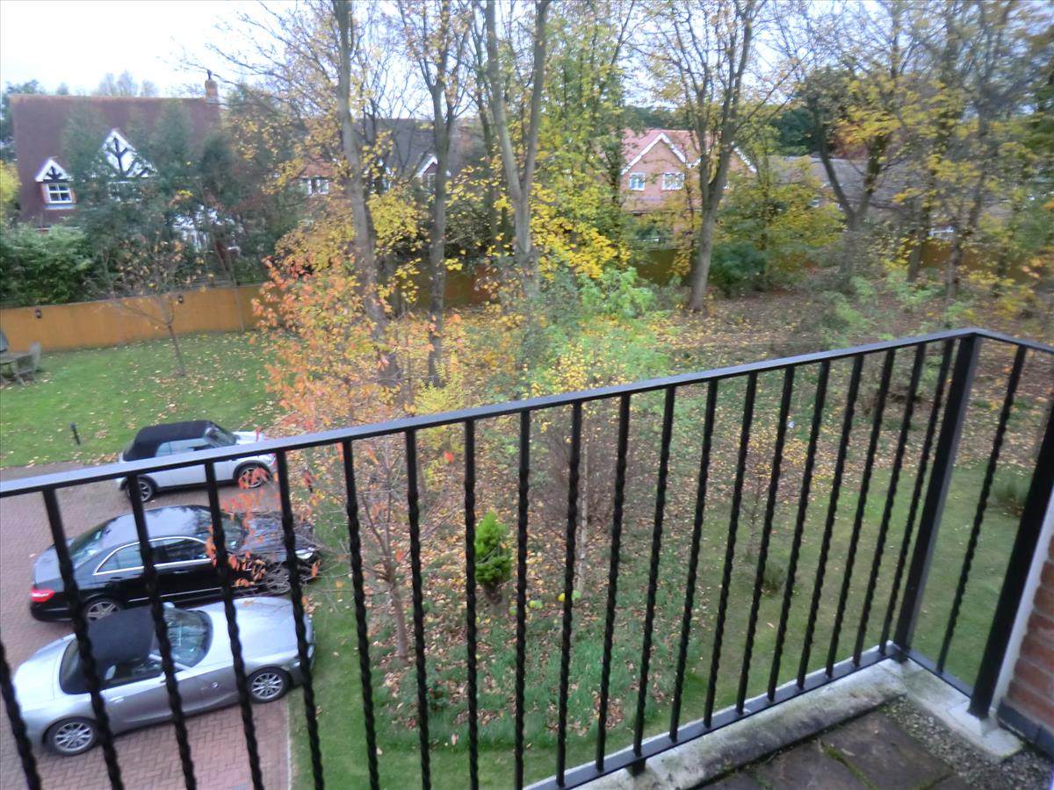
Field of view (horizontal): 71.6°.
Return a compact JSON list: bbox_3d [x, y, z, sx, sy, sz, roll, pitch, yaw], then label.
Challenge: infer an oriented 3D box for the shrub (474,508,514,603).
[{"bbox_3d":[-0.601,2.883,12.990,0.680,1.966,0.660,0,20,-3],"label":"shrub"}]

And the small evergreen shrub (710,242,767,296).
[{"bbox_3d":[11.349,-6.909,39.381,3.000,2.541,2.700,6,21,15],"label":"small evergreen shrub"}]

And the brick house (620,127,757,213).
[{"bbox_3d":[11.708,-16.315,56.848,10.047,8.249,8.500,2,20,3],"label":"brick house"}]

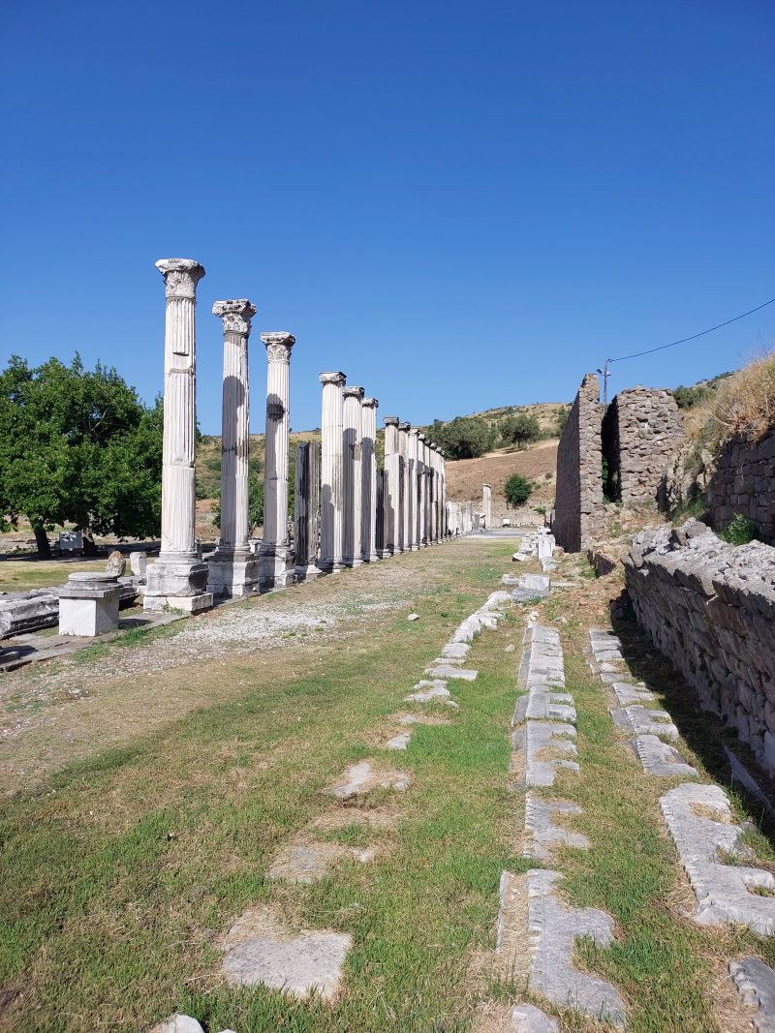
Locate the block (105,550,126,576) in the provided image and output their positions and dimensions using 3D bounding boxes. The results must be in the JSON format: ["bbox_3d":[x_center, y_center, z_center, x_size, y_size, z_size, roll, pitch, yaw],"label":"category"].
[{"bbox_3d":[-6.002,1.081,18.466,0.415,0.612,0.395,0,0,10],"label":"block"}]

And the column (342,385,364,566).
[{"bbox_3d":[-1.067,-1.266,26.169,0.691,5.655,0.691,0,0,0],"label":"column"}]

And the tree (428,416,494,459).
[{"bbox_3d":[11.654,-12.671,135.000,11.000,7.000,9.500,1,0,0],"label":"tree"}]

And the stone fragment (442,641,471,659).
[{"bbox_3d":[0.792,1.541,9.628,0.326,0.118,0.543,0,0,10],"label":"stone fragment"}]

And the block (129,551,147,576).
[{"bbox_3d":[-5.908,1.113,19.800,0.420,0.600,0.400,1,0,10],"label":"block"}]

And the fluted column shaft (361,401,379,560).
[{"bbox_3d":[-0.707,-1.359,30.028,0.710,5.780,0.710,1,0,10],"label":"fluted column shaft"}]

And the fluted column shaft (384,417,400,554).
[{"bbox_3d":[0.204,-1.343,35.399,0.710,5.750,0.710,1,0,10],"label":"fluted column shaft"}]

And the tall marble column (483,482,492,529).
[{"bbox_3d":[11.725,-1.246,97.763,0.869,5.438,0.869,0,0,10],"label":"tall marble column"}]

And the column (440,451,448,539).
[{"bbox_3d":[3.395,-1.338,54.198,0.710,5.750,0.710,1,0,10],"label":"column"}]

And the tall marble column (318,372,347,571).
[{"bbox_3d":[-1.619,-1.350,24.657,0.710,5.800,0.710,1,0,10],"label":"tall marble column"}]

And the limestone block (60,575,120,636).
[{"bbox_3d":[-4.055,1.195,11.396,0.612,0.770,0.652,0,0,10],"label":"limestone block"}]

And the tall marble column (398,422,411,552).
[{"bbox_3d":[0.739,-1.256,36.439,0.662,5.679,0.662,0,0,10],"label":"tall marble column"}]

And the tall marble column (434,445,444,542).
[{"bbox_3d":[3.018,-1.297,48.684,0.642,5.641,0.642,0,0,10],"label":"tall marble column"}]

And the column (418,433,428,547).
[{"bbox_3d":[1.572,-1.356,43.456,0.710,5.780,0.710,1,0,10],"label":"column"}]

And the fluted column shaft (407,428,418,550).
[{"bbox_3d":[1.220,-1.256,38.710,0.642,5.652,0.642,0,0,10],"label":"fluted column shaft"}]

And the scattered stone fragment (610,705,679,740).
[{"bbox_3d":[1.876,1.501,6.123,0.425,0.138,0.632,0,0,10],"label":"scattered stone fragment"}]

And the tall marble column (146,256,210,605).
[{"bbox_3d":[-3.442,-1.353,13.915,0.850,5.760,0.850,1,0,10],"label":"tall marble column"}]

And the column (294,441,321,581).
[{"bbox_3d":[-2.088,-0.171,21.973,0.660,3.600,0.660,1,0,10],"label":"column"}]

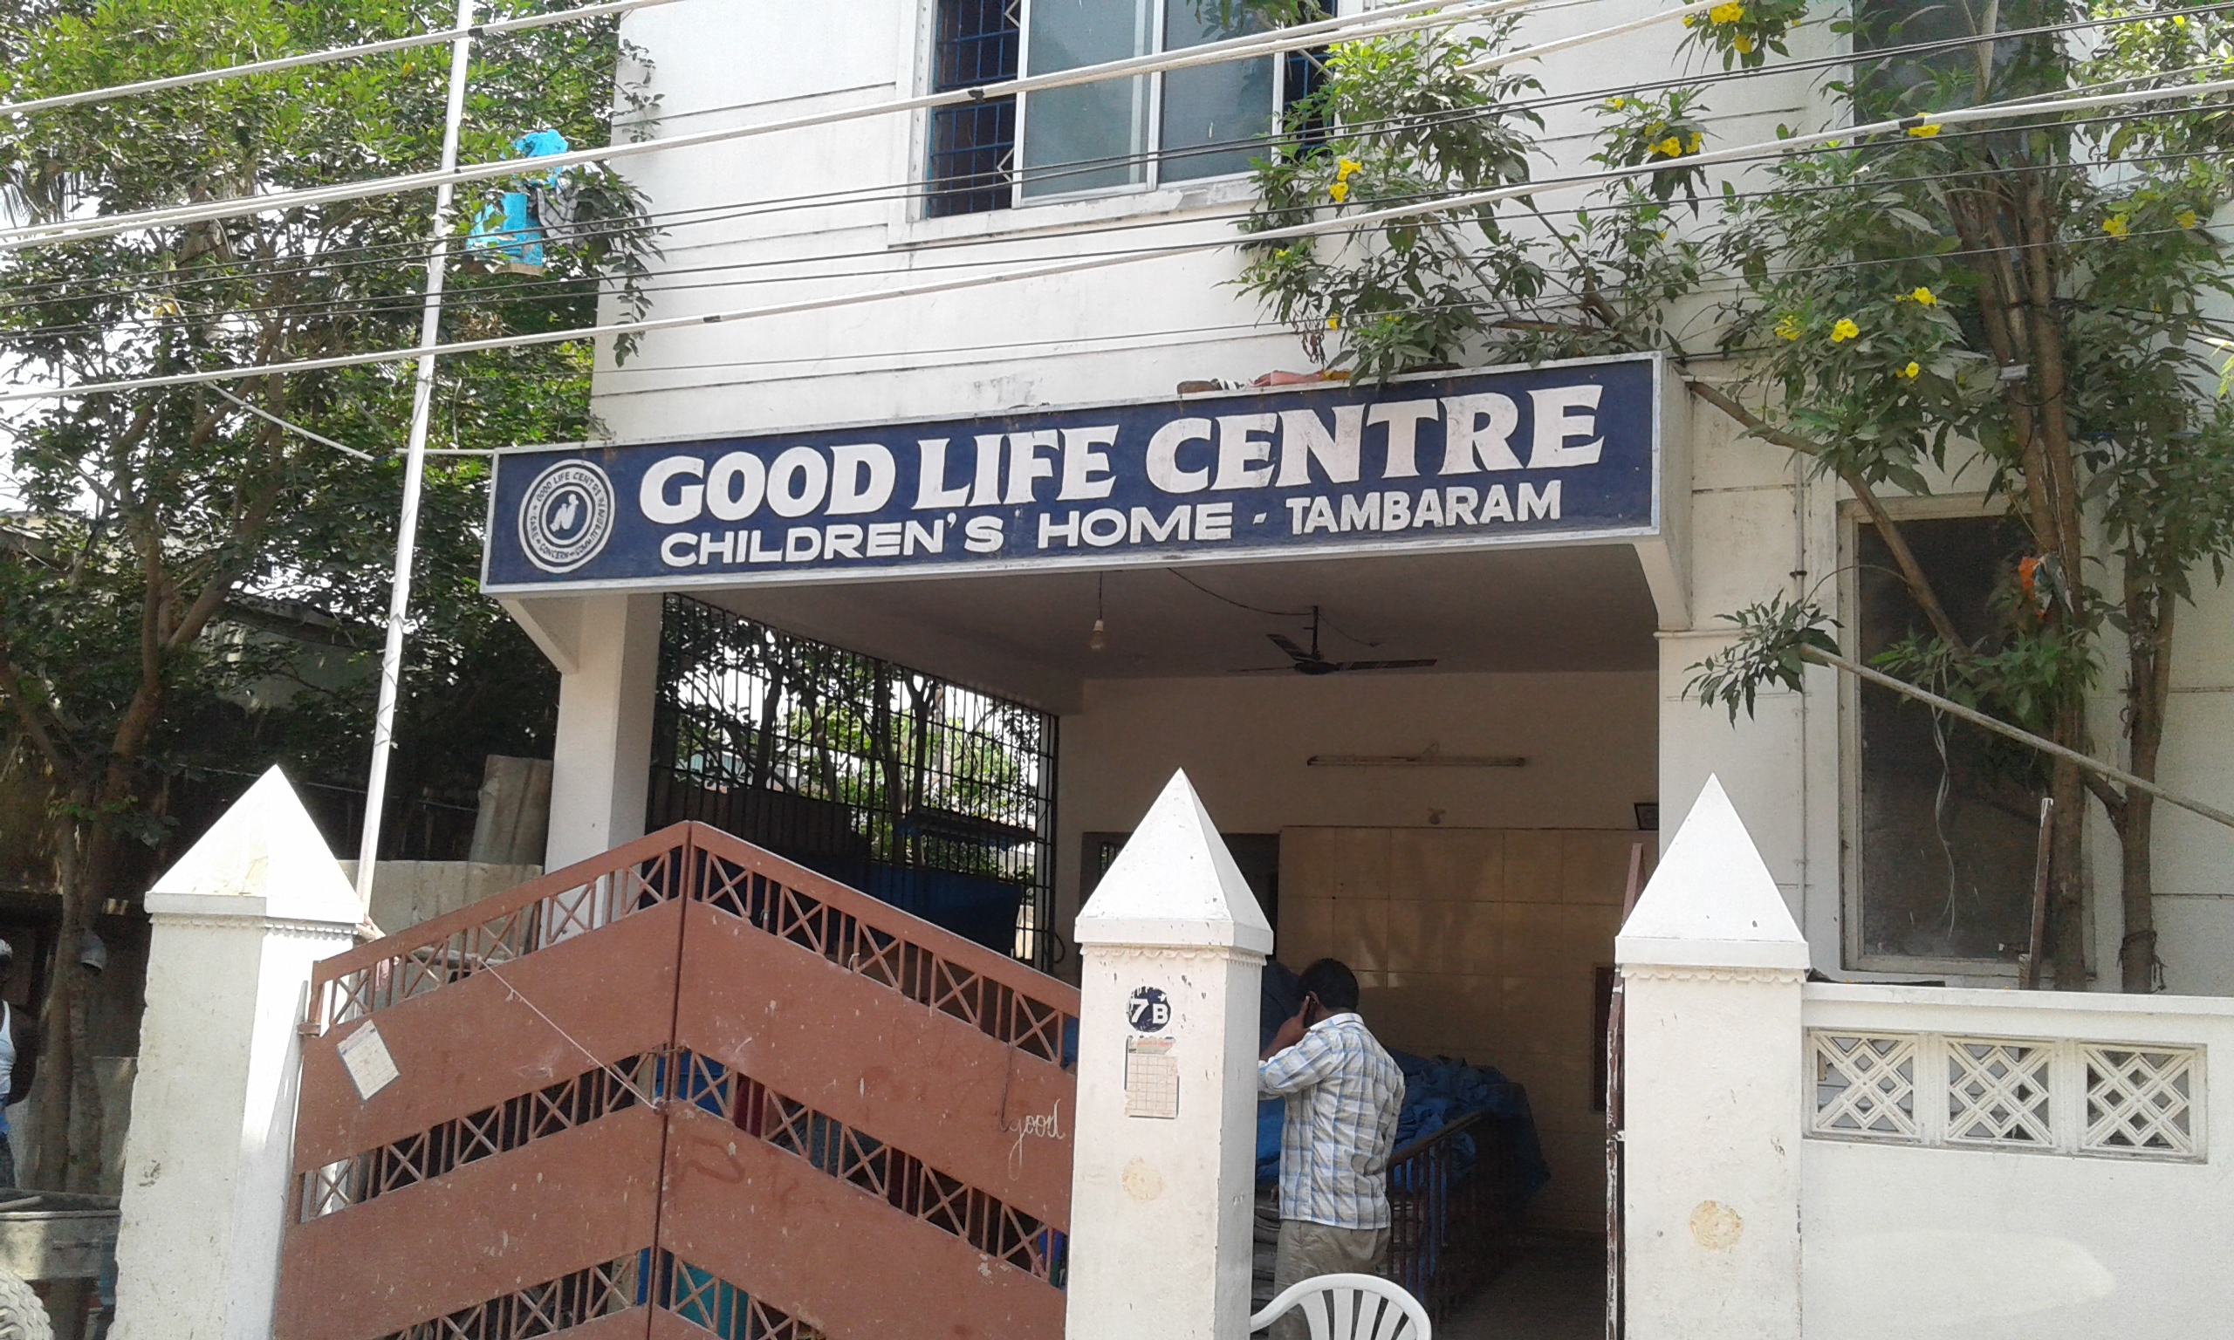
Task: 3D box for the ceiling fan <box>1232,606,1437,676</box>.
[{"bbox_3d":[0.990,-0.136,8.750,1.100,0.330,1.100,2,-9,0],"label":"ceiling fan"}]

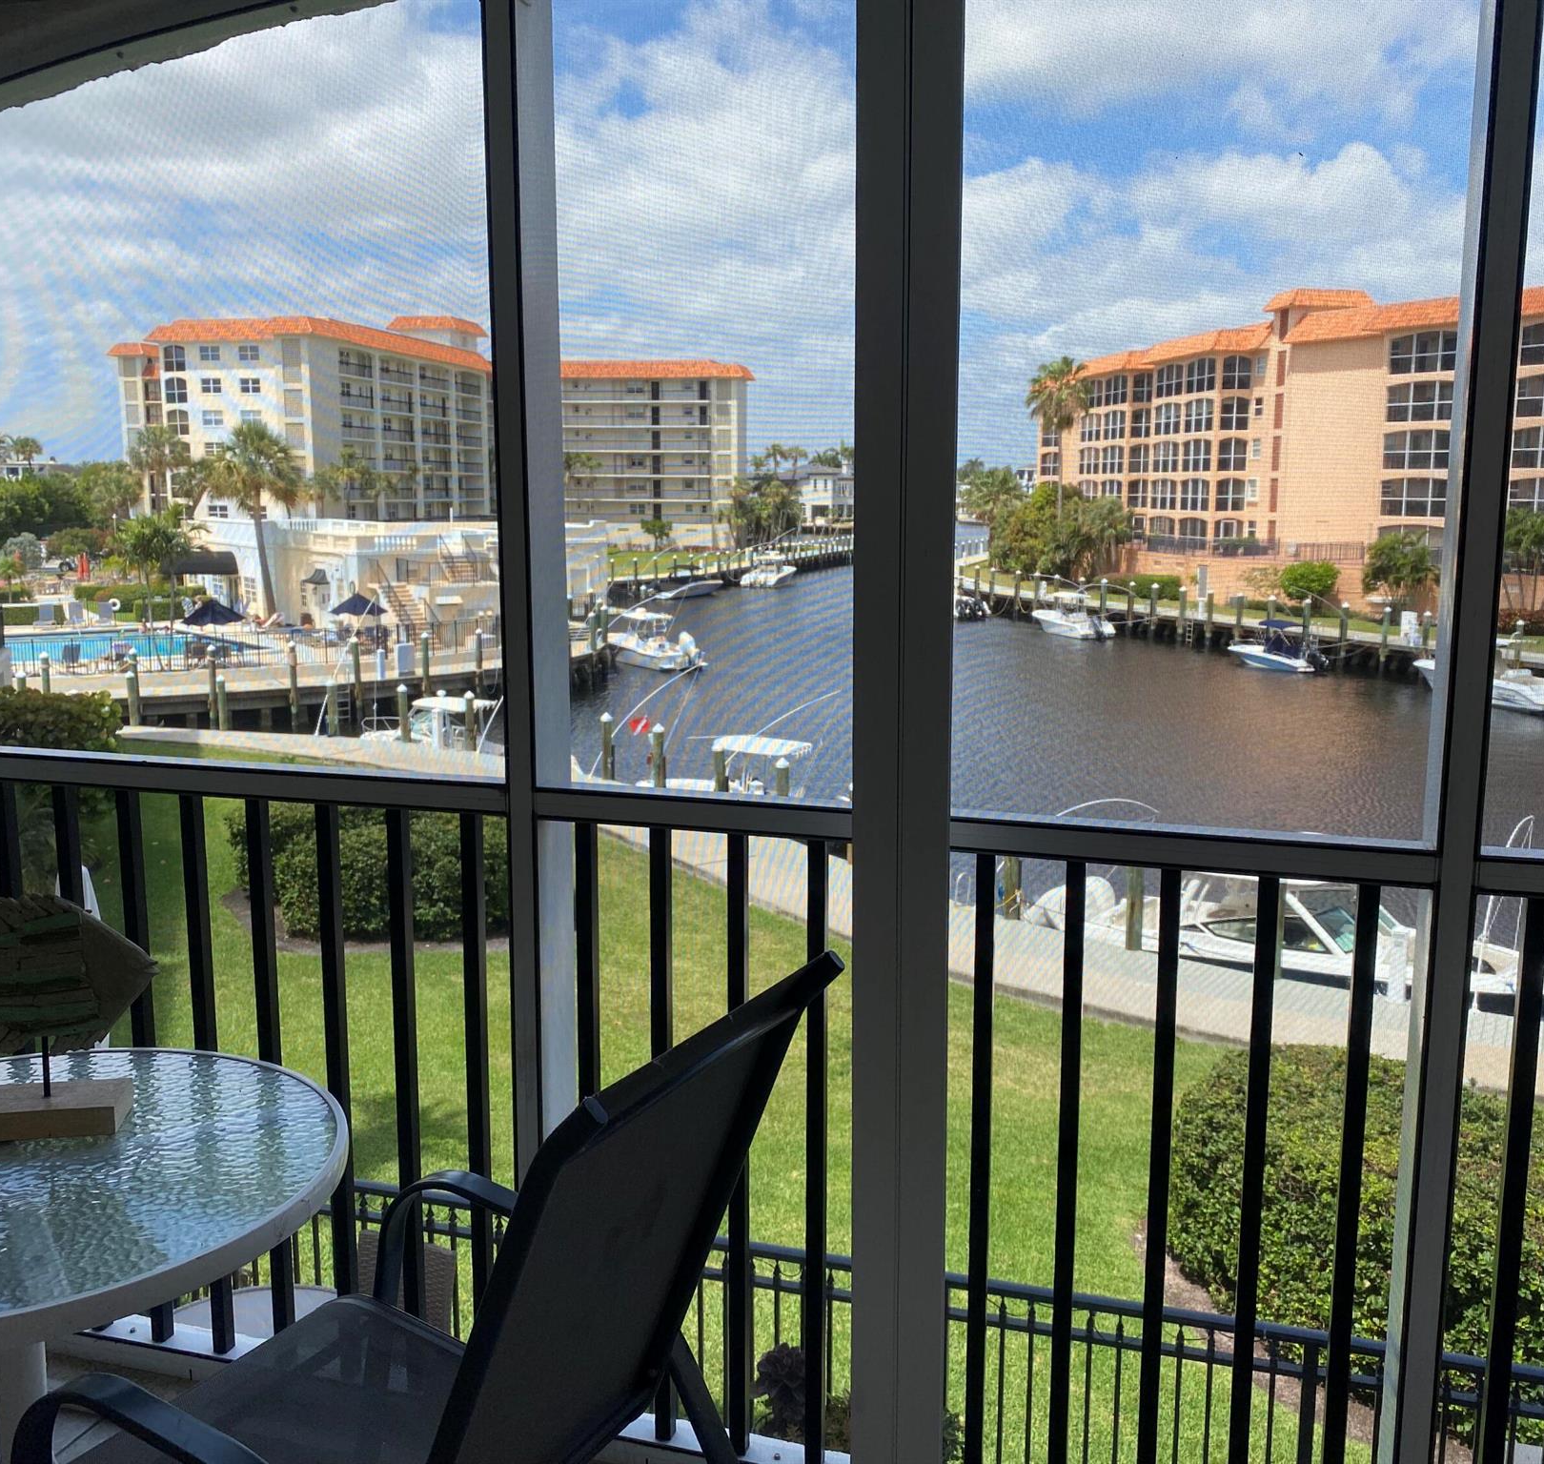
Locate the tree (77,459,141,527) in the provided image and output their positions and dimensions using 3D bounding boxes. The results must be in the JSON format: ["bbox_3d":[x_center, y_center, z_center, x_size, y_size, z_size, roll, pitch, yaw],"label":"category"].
[{"bbox_3d":[-48.899,-15.707,108.880,4.750,8.870,4.750,-4,10,-24],"label":"tree"}]

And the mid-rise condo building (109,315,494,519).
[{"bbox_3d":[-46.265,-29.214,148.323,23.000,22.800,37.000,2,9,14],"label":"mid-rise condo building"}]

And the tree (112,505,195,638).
[{"bbox_3d":[-22.572,-5.315,53.824,3.000,5.710,3.000,-4,10,-22],"label":"tree"}]

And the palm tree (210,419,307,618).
[{"bbox_3d":[-26.092,-10.948,75.211,4.920,10.050,4.920,-3,9,-19],"label":"palm tree"}]

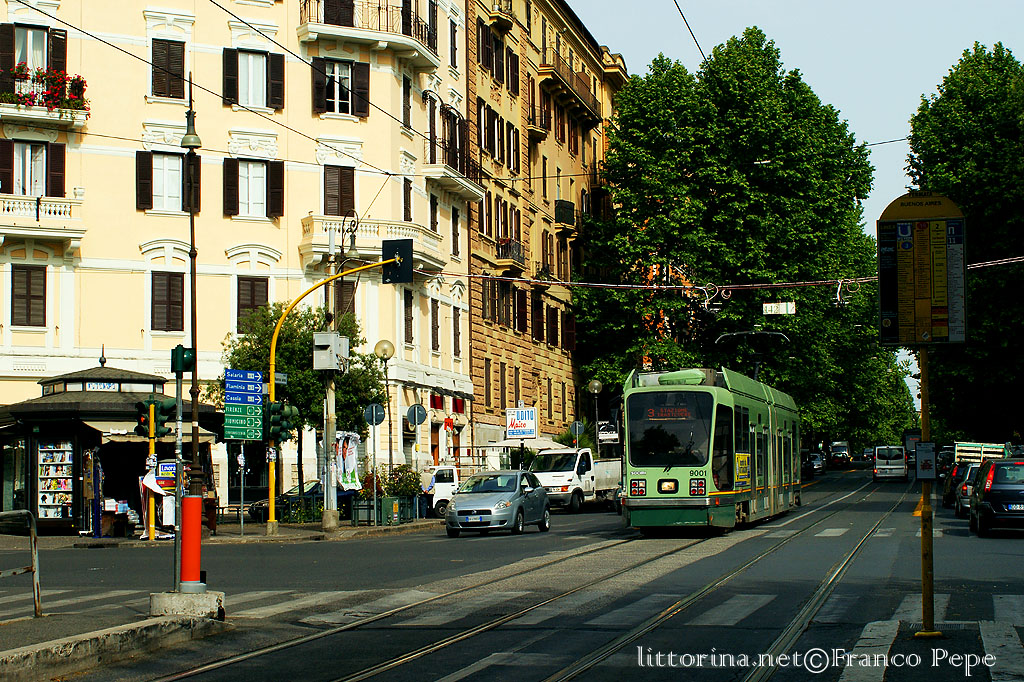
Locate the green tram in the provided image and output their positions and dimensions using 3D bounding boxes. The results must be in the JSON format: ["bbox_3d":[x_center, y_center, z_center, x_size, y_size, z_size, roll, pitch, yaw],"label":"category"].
[{"bbox_3d":[5.919,2.960,45.302,2.320,3.480,21.000,-2,-4,14],"label":"green tram"}]

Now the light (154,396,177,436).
[{"bbox_3d":[-7.666,1.673,37.800,0.460,0.900,0.360,0,-5,-8],"label":"light"}]

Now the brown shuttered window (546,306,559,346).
[{"bbox_3d":[2.277,-0.792,94.765,0.280,2.203,1.150,-2,-5,14],"label":"brown shuttered window"}]

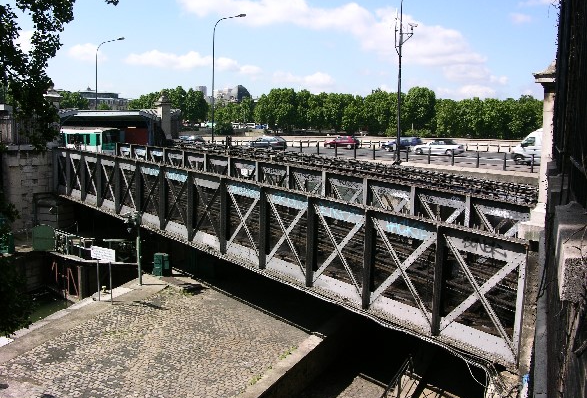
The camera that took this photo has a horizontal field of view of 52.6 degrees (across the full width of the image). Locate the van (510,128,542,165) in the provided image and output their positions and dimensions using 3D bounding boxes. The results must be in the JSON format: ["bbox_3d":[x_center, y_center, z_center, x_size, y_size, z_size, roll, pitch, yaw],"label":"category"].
[{"bbox_3d":[17.873,-3.519,40.421,5.400,2.550,2.000,5,8,30],"label":"van"}]

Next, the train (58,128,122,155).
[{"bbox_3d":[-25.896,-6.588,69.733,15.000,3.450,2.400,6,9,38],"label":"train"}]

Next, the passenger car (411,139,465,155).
[{"bbox_3d":[13.017,-4.611,53.500,4.400,1.400,1.730,4,8,25],"label":"passenger car"}]

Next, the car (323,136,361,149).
[{"bbox_3d":[5.333,-6.193,65.500,3.900,1.430,1.660,4,8,24],"label":"car"}]

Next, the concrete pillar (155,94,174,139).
[{"bbox_3d":[-13.583,-8.620,62.000,1.300,5.000,1.300,-5,9,-40],"label":"concrete pillar"}]

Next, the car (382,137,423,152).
[{"bbox_3d":[11.782,-5.935,64.500,4.200,1.560,1.720,5,8,28],"label":"car"}]

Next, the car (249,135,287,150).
[{"bbox_3d":[-2.808,-6.065,64.000,4.100,1.450,1.700,6,9,36],"label":"car"}]

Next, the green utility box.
[{"bbox_3d":[-7.712,3.900,34.800,0.800,1.380,0.700,4,8,20],"label":"green utility box"}]

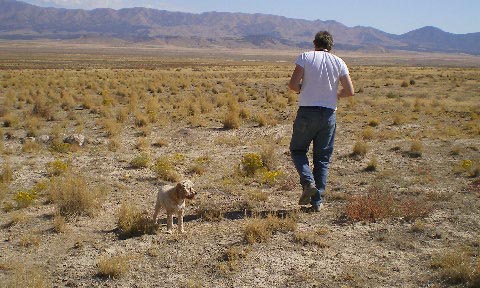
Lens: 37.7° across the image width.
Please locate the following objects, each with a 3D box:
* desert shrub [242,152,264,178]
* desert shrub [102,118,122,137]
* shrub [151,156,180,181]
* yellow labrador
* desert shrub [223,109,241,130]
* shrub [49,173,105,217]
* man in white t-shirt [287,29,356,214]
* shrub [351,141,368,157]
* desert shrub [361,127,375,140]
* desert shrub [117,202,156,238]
[{"bbox_3d":[0.162,0.255,9.075,0.310,0.285,0.279,1,7,1],"label":"desert shrub"},{"bbox_3d":[-2.402,-0.321,13.236,0.371,0.314,0.334,-1,7,-10],"label":"desert shrub"},{"bbox_3d":[-0.926,0.293,8.736,0.371,0.268,0.334,0,7,-6],"label":"shrub"},{"bbox_3d":[-0.596,0.517,6.122,0.220,0.450,0.500,-3,9,-30],"label":"yellow labrador"},{"bbox_3d":[-0.175,-0.517,14.526,0.372,0.430,0.335,1,7,-1],"label":"desert shrub"},{"bbox_3d":[-1.587,0.472,6.824,0.530,0.380,0.477,-1,7,-13],"label":"shrub"},{"bbox_3d":[0.807,-0.233,6.956,0.620,1.770,0.550,3,7,7],"label":"man in white t-shirt"},{"bbox_3d":[1.869,0.061,10.985,0.278,0.228,0.250,2,7,10],"label":"shrub"},{"bbox_3d":[2.372,-0.204,13.068,0.256,0.240,0.231,2,7,10],"label":"desert shrub"},{"bbox_3d":[-0.878,0.625,5.911,0.314,0.274,0.278,1,7,-8],"label":"desert shrub"}]

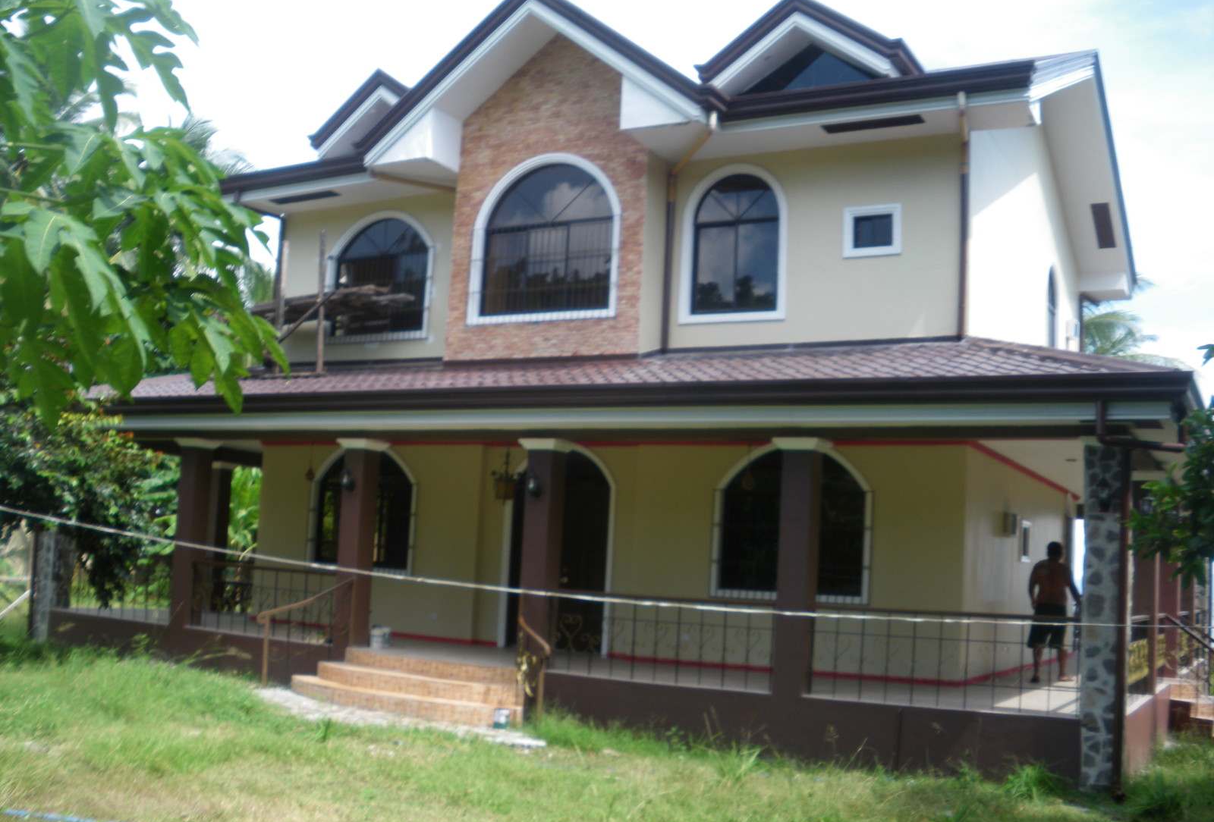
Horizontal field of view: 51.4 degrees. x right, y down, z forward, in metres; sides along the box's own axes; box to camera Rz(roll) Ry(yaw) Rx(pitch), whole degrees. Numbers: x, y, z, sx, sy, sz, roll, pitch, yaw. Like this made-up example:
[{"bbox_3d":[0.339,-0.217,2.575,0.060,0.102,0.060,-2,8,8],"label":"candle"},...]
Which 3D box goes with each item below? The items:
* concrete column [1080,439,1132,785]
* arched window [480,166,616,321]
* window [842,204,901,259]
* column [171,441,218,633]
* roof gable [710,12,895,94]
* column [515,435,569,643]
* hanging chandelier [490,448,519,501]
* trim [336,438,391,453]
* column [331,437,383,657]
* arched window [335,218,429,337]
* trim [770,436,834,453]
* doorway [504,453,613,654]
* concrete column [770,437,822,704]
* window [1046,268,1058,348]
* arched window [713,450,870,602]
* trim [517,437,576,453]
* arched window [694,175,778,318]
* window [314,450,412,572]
[{"bbox_3d":[4.262,1.737,10.772,0.366,2.947,0.366,-1,-8,29],"label":"concrete column"},{"bbox_3d":[-0.774,-2.271,16.693,2.047,2.047,0.146,-1,-8,29],"label":"arched window"},{"bbox_3d":[3.093,-2.097,14.719,0.709,0.612,0.122,-1,-8,29],"label":"window"},{"bbox_3d":[-5.354,1.629,16.311,0.311,2.509,0.311,-1,-8,29],"label":"column"},{"bbox_3d":[2.481,-4.156,15.065,2.331,0.966,1.054,-1,-8,29],"label":"roof gable"},{"bbox_3d":[-0.728,1.618,14.062,0.320,2.424,0.320,-1,-8,29],"label":"column"},{"bbox_3d":[-1.236,0.776,15.300,0.400,0.630,0.380,-1,-8,29],"label":"hanging chandelier"},{"bbox_3d":[-2.988,0.431,15.513,0.495,0.126,0.495,-1,-8,29],"label":"trim"},{"bbox_3d":[-3.050,1.644,15.369,0.320,2.424,0.320,-1,-8,29],"label":"column"},{"bbox_3d":[-3.330,-1.961,18.367,1.887,1.854,0.133,-1,-8,29],"label":"arched window"},{"bbox_3d":[1.918,0.349,12.308,0.477,0.139,0.477,-1,-8,29],"label":"trim"},{"bbox_3d":[-0.639,1.848,16.845,1.668,2.667,0.175,-1,-8,29],"label":"doorway"},{"bbox_3d":[1.844,1.530,12.155,0.311,2.509,0.311,-1,-8,29],"label":"concrete column"},{"bbox_3d":[6.843,-1.443,19.475,0.146,1.630,1.086,-1,-8,29],"label":"window"},{"bbox_3d":[2.143,1.285,14.732,1.957,1.853,0.133,-1,-8,29],"label":"arched window"},{"bbox_3d":[-0.663,0.401,14.208,0.495,0.126,0.495,-1,-8,29],"label":"trim"},{"bbox_3d":[1.659,-2.131,16.064,1.193,1.843,0.146,-1,-8,29],"label":"arched window"},{"bbox_3d":[-3.544,1.422,18.458,1.862,1.756,0.146,-1,-8,29],"label":"window"}]

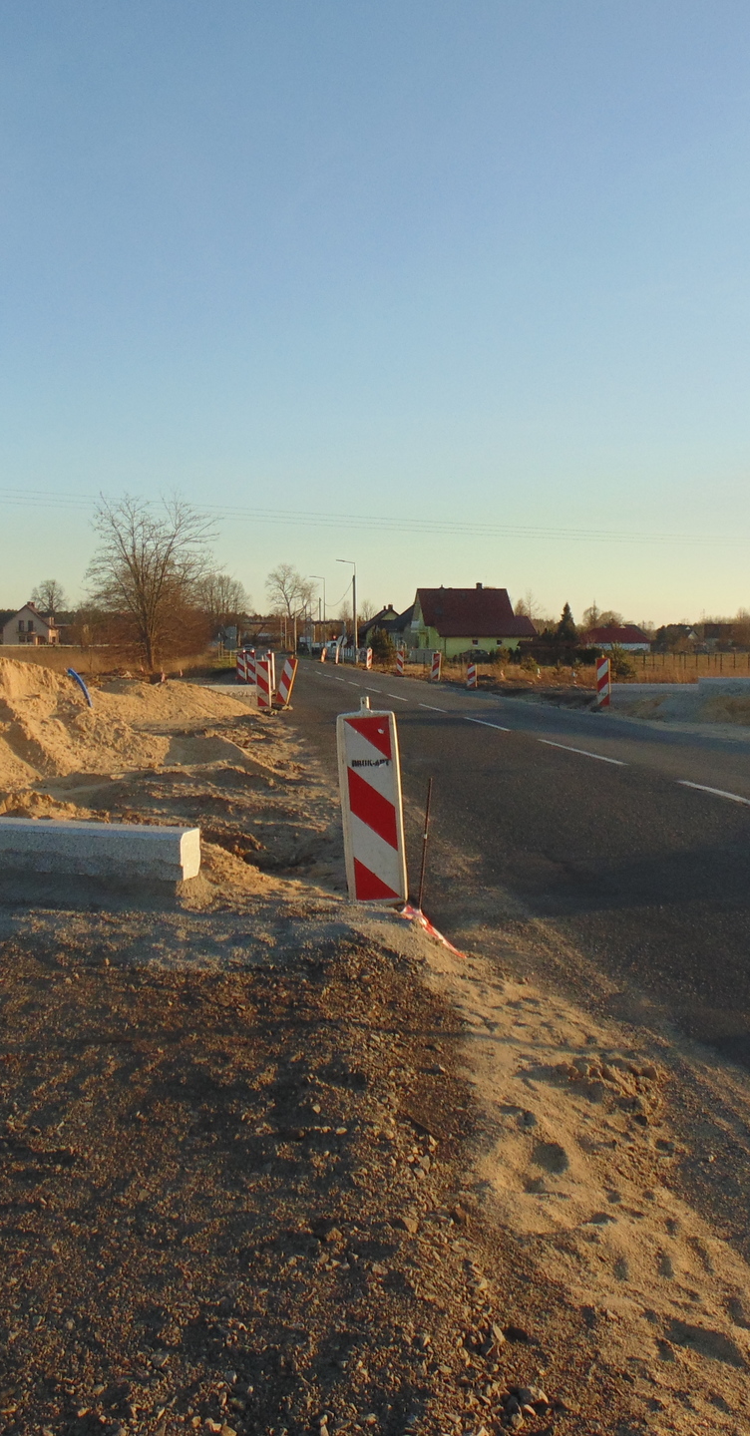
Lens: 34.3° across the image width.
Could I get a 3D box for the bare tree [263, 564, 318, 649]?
[{"bbox_3d":[-15.627,-20.467,225.000,9.800,15.800,9.500,0,3,0],"label":"bare tree"}]

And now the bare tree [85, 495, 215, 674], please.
[{"bbox_3d":[-13.460,-8.031,73.000,7.700,10.800,7.500,0,3,0],"label":"bare tree"}]

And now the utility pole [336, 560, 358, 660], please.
[{"bbox_3d":[-2.274,-8.789,100.000,1.650,8.400,0.320,0,3,0],"label":"utility pole"}]

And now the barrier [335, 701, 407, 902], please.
[{"bbox_3d":[-0.021,0.472,6.800,0.310,1.130,0.090,-3,4,7],"label":"barrier"}]

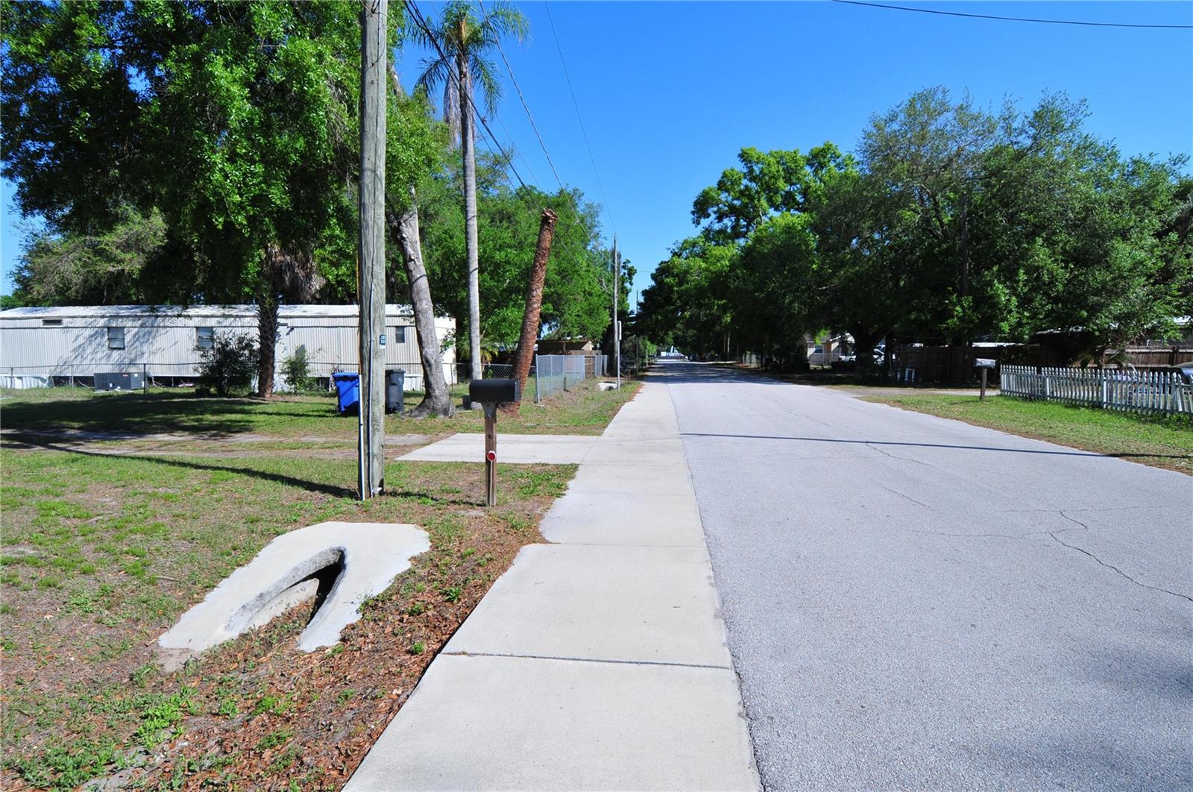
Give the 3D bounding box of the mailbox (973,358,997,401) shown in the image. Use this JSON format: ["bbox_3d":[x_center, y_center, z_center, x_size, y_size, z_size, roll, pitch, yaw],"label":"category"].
[{"bbox_3d":[11.500,-0.510,17.650,0.540,1.210,0.220,0,4,6],"label":"mailbox"}]

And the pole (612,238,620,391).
[{"bbox_3d":[1.485,-6.670,45.160,0.280,10.450,0.280,0,4,6],"label":"pole"}]

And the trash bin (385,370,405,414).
[{"bbox_3d":[-5.550,-0.140,16.250,0.660,1.150,0.780,-2,4,-22],"label":"trash bin"}]

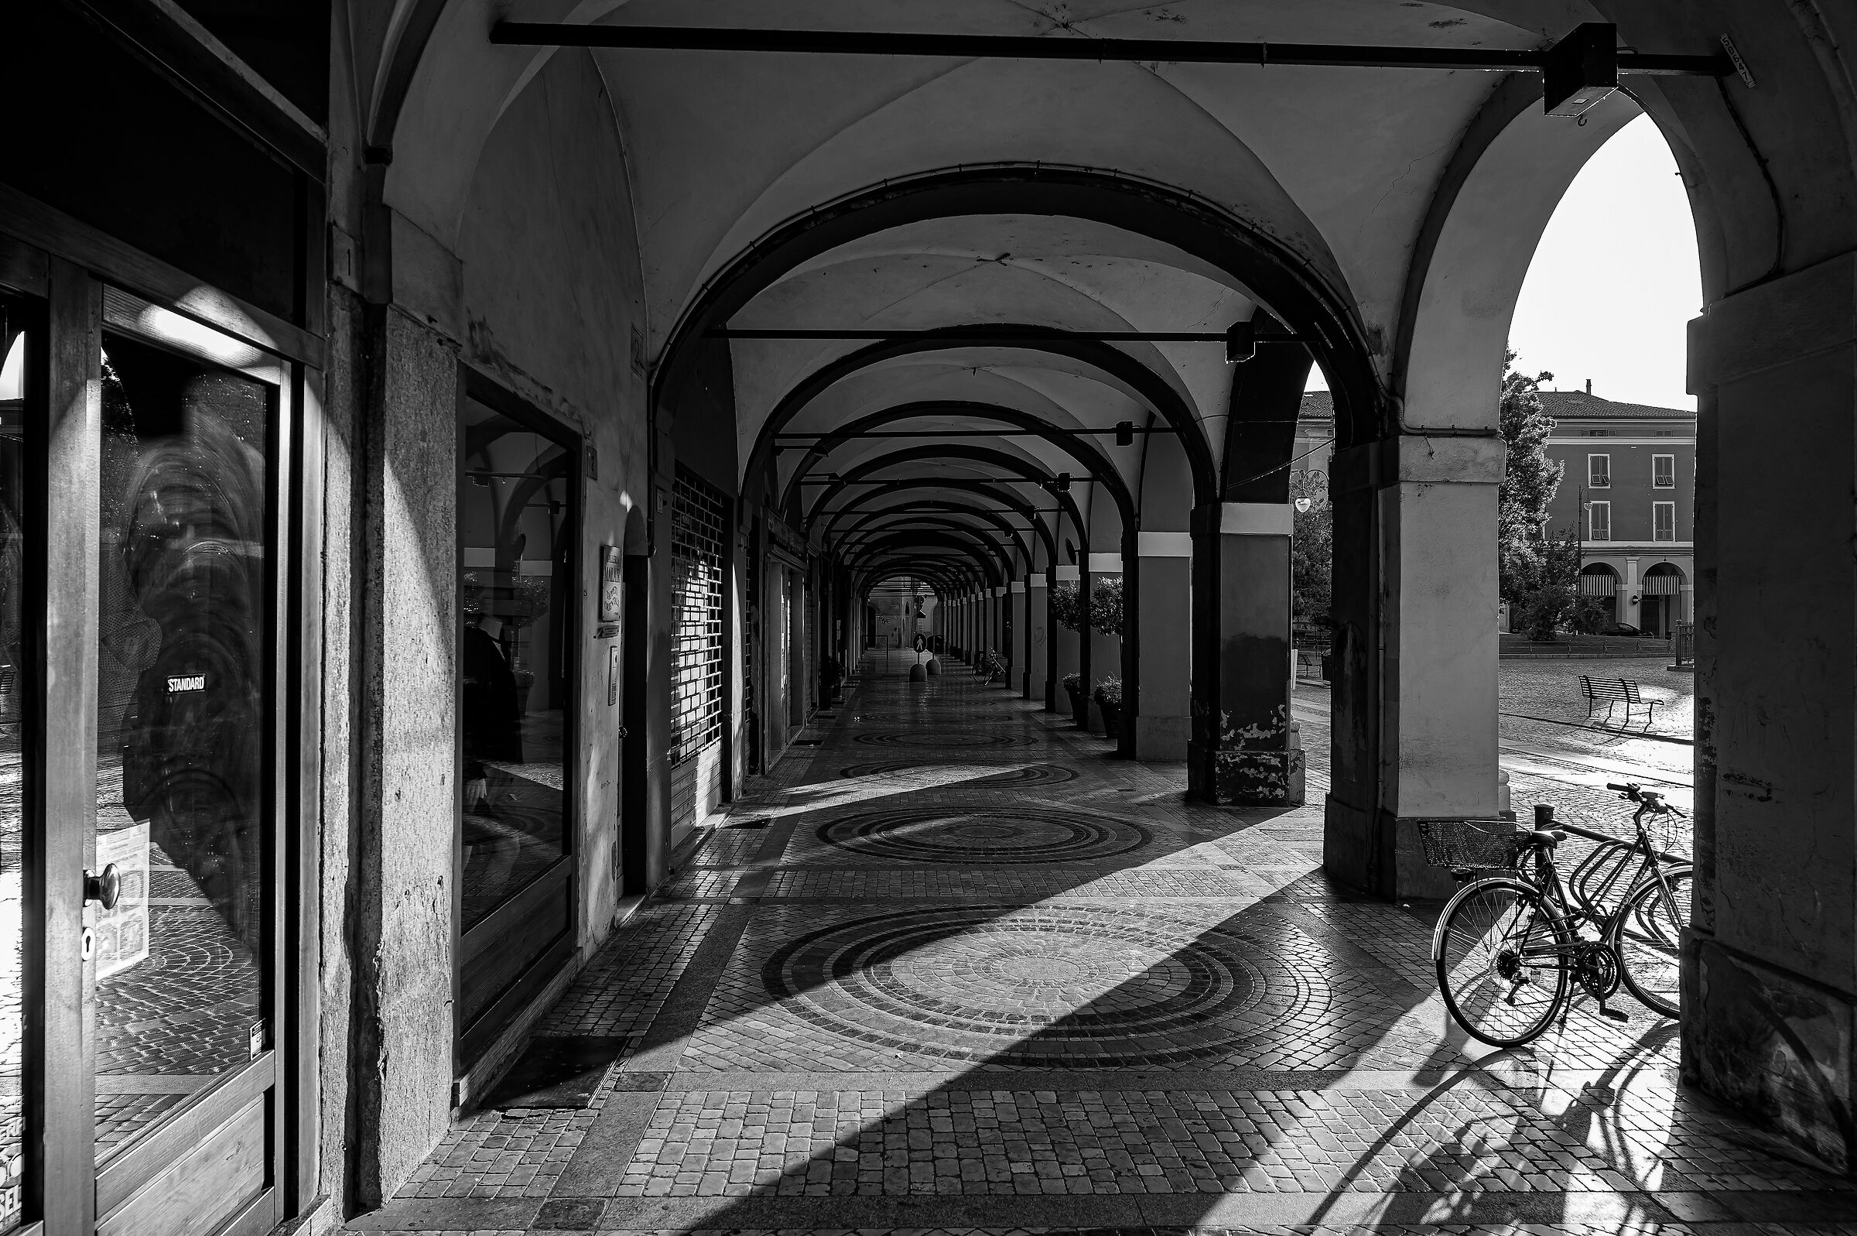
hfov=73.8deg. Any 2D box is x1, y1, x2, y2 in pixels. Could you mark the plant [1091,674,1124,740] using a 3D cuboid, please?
[{"bbox_3d":[2.950,1.364,19.205,0.740,0.976,0.740,0,0,-2],"label":"plant"}]

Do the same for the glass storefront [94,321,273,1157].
[{"bbox_3d":[-1.727,0.274,2.909,0.080,1.768,0.714,0,0,-2],"label":"glass storefront"}]

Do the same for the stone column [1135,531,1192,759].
[{"bbox_3d":[3.036,0.371,16.625,0.860,2.926,1.020,0,0,-2],"label":"stone column"}]

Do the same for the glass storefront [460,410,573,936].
[{"bbox_3d":[-1.746,0.163,5.274,0.100,1.989,1.564,0,0,-2],"label":"glass storefront"}]

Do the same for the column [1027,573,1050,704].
[{"bbox_3d":[2.690,0.457,29.055,0.860,2.926,1.020,0,0,-2],"label":"column"}]

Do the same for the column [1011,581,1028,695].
[{"bbox_3d":[2.575,0.486,33.199,0.860,2.926,1.020,0,0,-2],"label":"column"}]

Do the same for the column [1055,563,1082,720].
[{"bbox_3d":[2.805,0.428,24.912,0.860,2.926,1.020,0,0,-2],"label":"column"}]

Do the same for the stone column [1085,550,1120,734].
[{"bbox_3d":[2.921,0.400,20.768,0.860,2.926,1.020,0,0,-2],"label":"stone column"}]

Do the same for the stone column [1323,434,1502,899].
[{"bbox_3d":[3.266,0.314,8.338,0.860,2.926,1.020,0,0,-2],"label":"stone column"}]

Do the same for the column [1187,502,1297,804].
[{"bbox_3d":[3.151,0.343,12.482,0.860,2.926,1.020,0,0,-2],"label":"column"}]

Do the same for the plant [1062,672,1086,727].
[{"bbox_3d":[2.860,1.444,22.893,0.700,0.870,0.700,0,0,-2],"label":"plant"}]

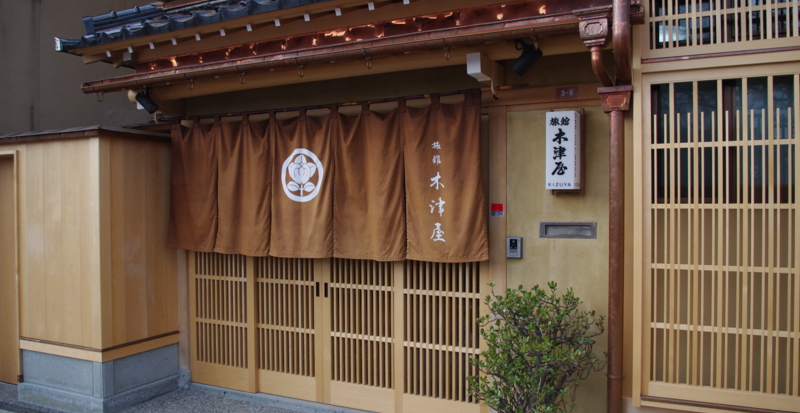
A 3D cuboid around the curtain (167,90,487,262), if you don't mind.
[{"bbox_3d":[-0.639,-0.186,4.093,2.570,1.021,0.090,0,0,26],"label":"curtain"}]

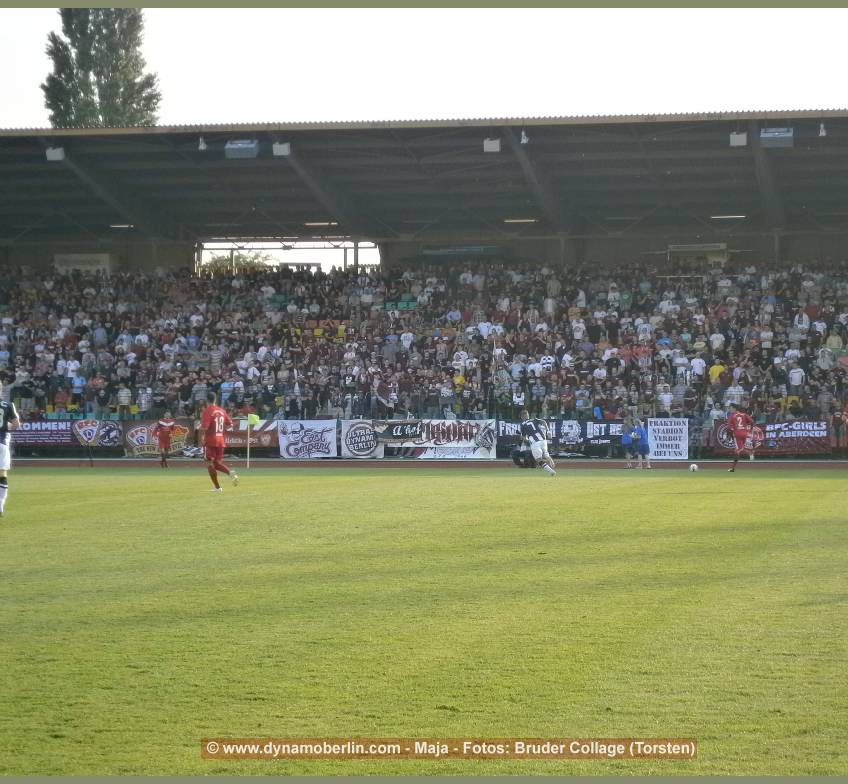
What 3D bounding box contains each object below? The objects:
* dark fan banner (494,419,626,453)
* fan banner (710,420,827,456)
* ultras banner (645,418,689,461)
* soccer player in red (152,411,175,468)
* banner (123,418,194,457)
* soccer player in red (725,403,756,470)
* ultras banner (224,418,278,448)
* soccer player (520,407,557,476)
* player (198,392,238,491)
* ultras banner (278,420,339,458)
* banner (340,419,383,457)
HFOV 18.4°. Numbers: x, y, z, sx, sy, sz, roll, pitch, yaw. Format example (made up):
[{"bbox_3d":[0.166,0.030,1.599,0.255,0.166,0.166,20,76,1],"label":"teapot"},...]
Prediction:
[{"bbox_3d":[4.203,1.261,77.701,4.096,0.831,0.050,0,-1,11],"label":"dark fan banner"},{"bbox_3d":[10.168,1.330,76.568,3.396,0.994,0.050,0,-1,11],"label":"fan banner"},{"bbox_3d":[7.186,1.389,77.135,1.208,1.199,0.050,0,-1,11],"label":"ultras banner"},{"bbox_3d":[-7.432,1.356,75.000,0.600,1.653,0.380,0,-1,-3],"label":"soccer player in red"},{"bbox_3d":[-9.036,1.568,89.256,2.515,1.295,0.050,0,-1,11],"label":"banner"},{"bbox_3d":[8.086,1.177,66.800,0.650,1.742,0.800,0,-1,-20],"label":"soccer player in red"},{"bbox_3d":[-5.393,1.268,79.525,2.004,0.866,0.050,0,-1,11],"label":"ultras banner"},{"bbox_3d":[2.711,1.207,62.000,0.780,1.563,0.900,0,-1,-23],"label":"soccer player"},{"bbox_3d":[-3.633,0.888,46.300,0.650,1.759,0.550,0,-1,44],"label":"player"},{"bbox_3d":[-3.509,1.436,79.167,1.831,1.149,0.050,0,-1,11],"label":"ultras banner"},{"bbox_3d":[-1.838,1.423,78.849,1.324,1.159,0.050,0,-1,11],"label":"banner"}]

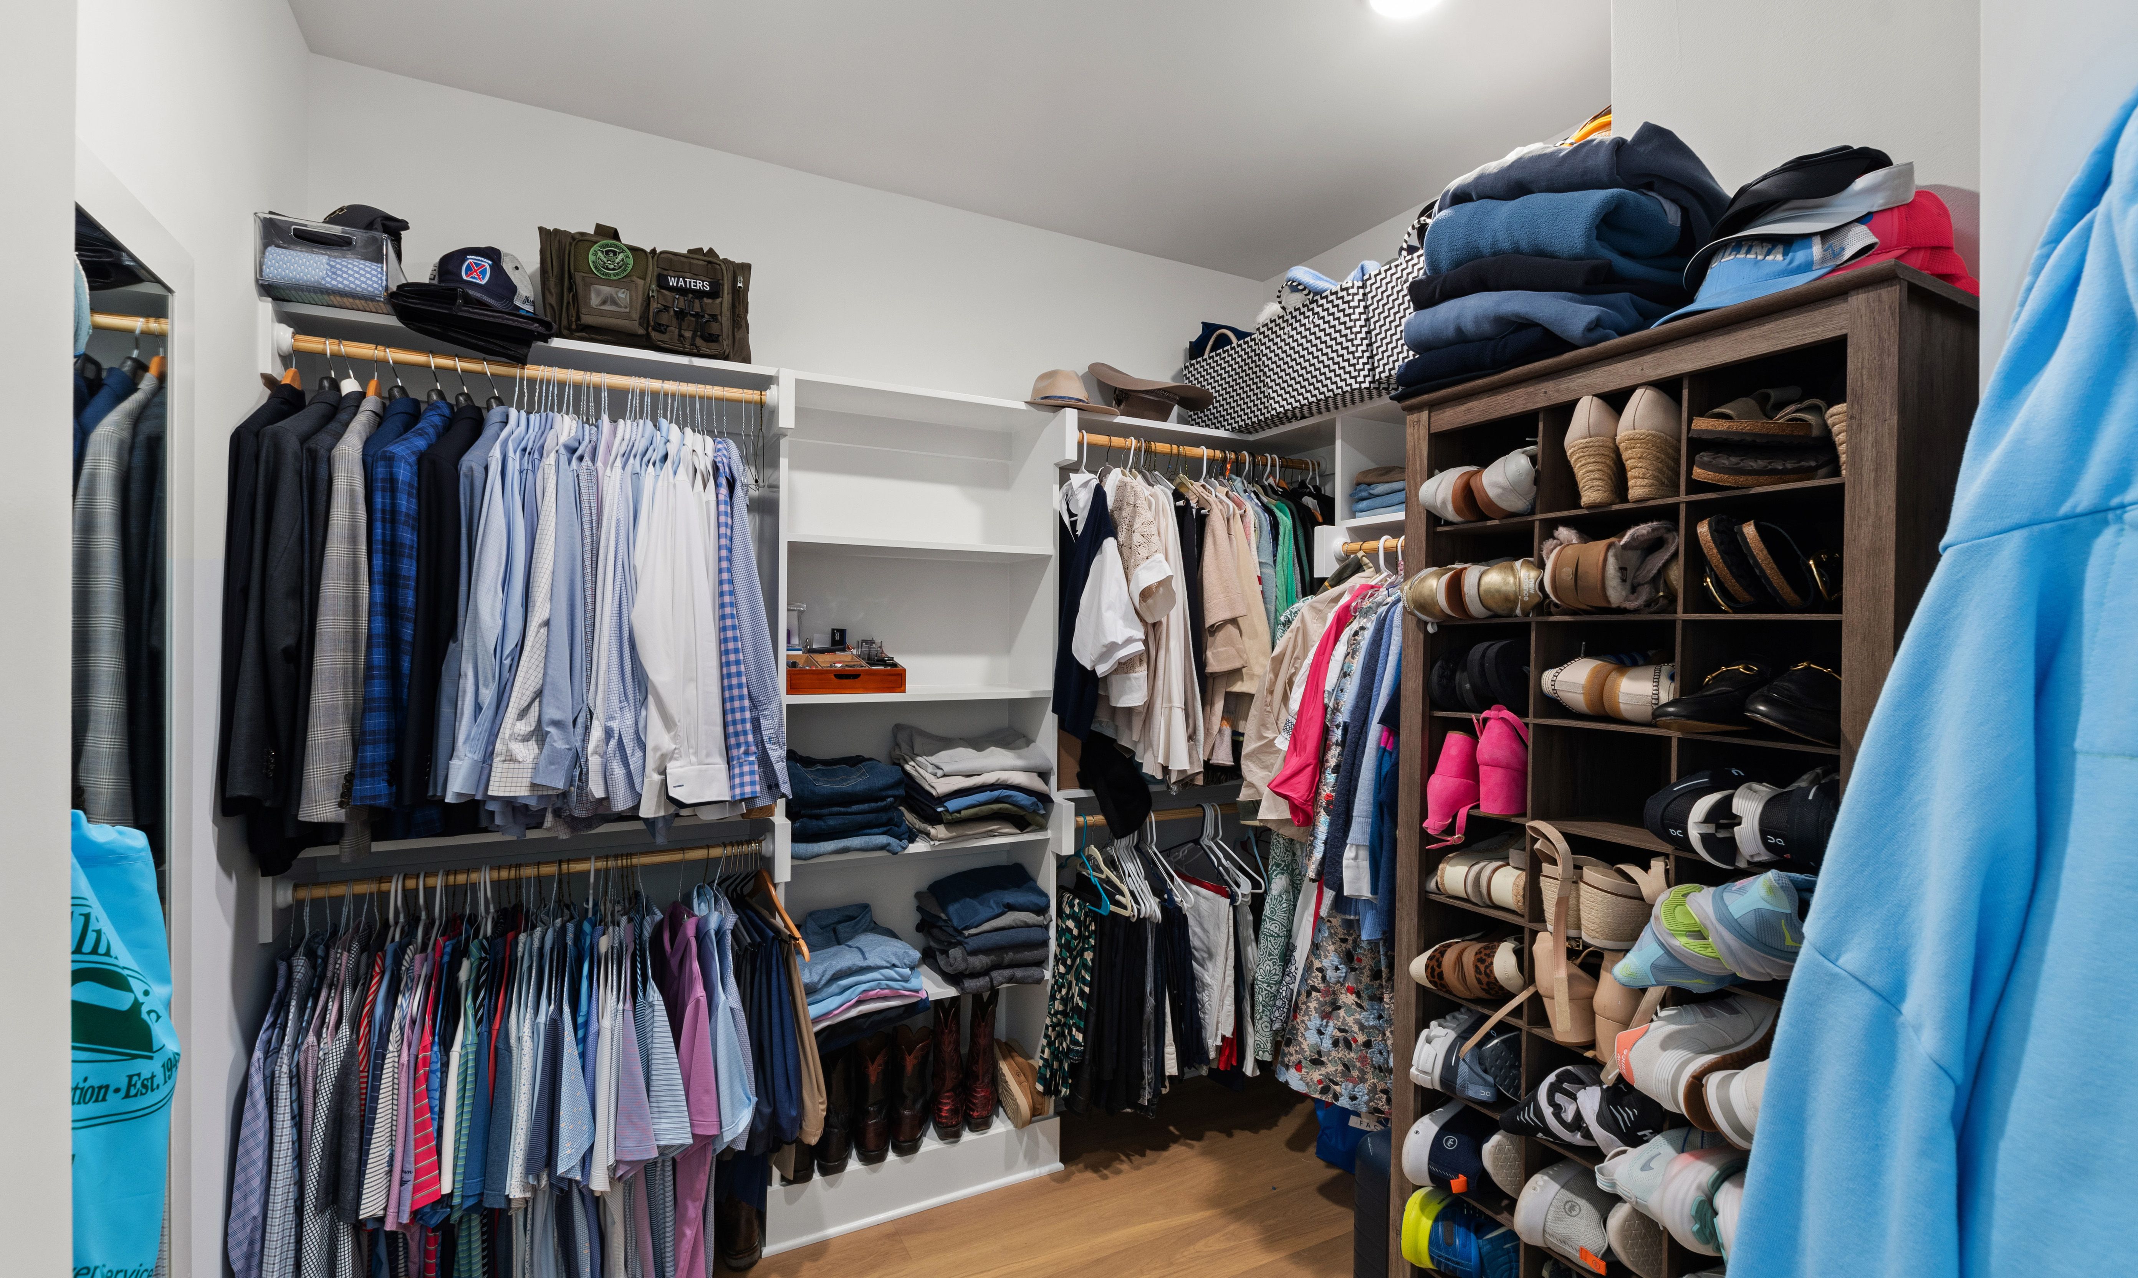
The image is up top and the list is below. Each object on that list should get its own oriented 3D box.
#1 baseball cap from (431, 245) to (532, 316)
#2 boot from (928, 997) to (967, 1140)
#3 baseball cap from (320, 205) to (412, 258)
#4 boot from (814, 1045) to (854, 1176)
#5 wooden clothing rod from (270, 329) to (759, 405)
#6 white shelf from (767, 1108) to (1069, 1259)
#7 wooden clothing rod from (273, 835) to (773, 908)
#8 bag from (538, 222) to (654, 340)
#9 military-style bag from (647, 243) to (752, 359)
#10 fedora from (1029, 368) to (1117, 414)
[{"bbox_3d":[-1.251,-0.773,1.903,0.185,0.150,0.260,0,0,-22],"label":"baseball cap"},{"bbox_3d":[-0.341,1.166,2.494,0.100,0.330,0.280,1,0,-13],"label":"boot"},{"bbox_3d":[-1.496,-0.846,1.868,0.255,0.140,0.180,0,0,-35],"label":"baseball cap"},{"bbox_3d":[-0.615,1.185,2.348,0.105,0.290,0.285,1,0,-15],"label":"boot"},{"bbox_3d":[-1.094,-0.567,1.878,0.886,0.035,0.035,-1,1,-27],"label":"wooden clothing rod"},{"bbox_3d":[-0.441,1.403,2.442,0.794,0.144,0.314,0,0,-27],"label":"white shelf"},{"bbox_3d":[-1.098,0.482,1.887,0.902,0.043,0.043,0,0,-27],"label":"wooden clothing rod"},{"bbox_3d":[-1.047,-0.759,1.980,0.215,0.255,0.175,0,0,-27],"label":"bag"},{"bbox_3d":[-0.860,-0.752,2.075,0.215,0.245,0.175,0,0,-27],"label":"military-style bag"},{"bbox_3d":[-0.002,-0.693,2.539,0.270,0.130,0.315,0,0,-27],"label":"fedora"}]

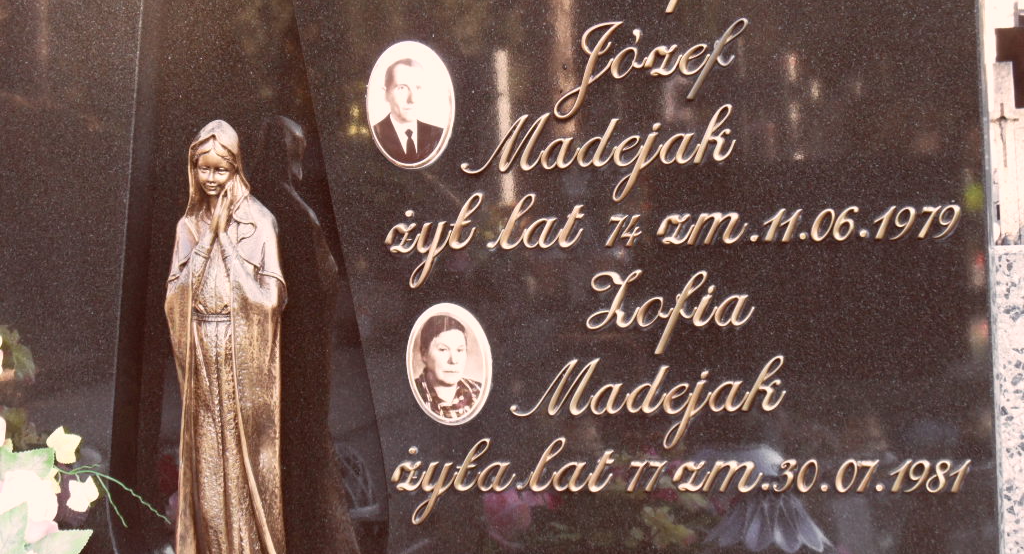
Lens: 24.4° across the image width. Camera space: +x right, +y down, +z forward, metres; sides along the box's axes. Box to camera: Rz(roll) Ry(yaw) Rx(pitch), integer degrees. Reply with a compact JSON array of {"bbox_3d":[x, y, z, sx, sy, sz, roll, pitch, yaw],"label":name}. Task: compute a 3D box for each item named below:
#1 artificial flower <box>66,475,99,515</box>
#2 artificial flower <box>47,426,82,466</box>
[{"bbox_3d":[-0.399,0.202,2.200,0.029,0.034,0.015,-3,2,-3],"label":"artificial flower"},{"bbox_3d":[-0.417,0.157,2.200,0.031,0.036,0.015,-3,2,-3],"label":"artificial flower"}]

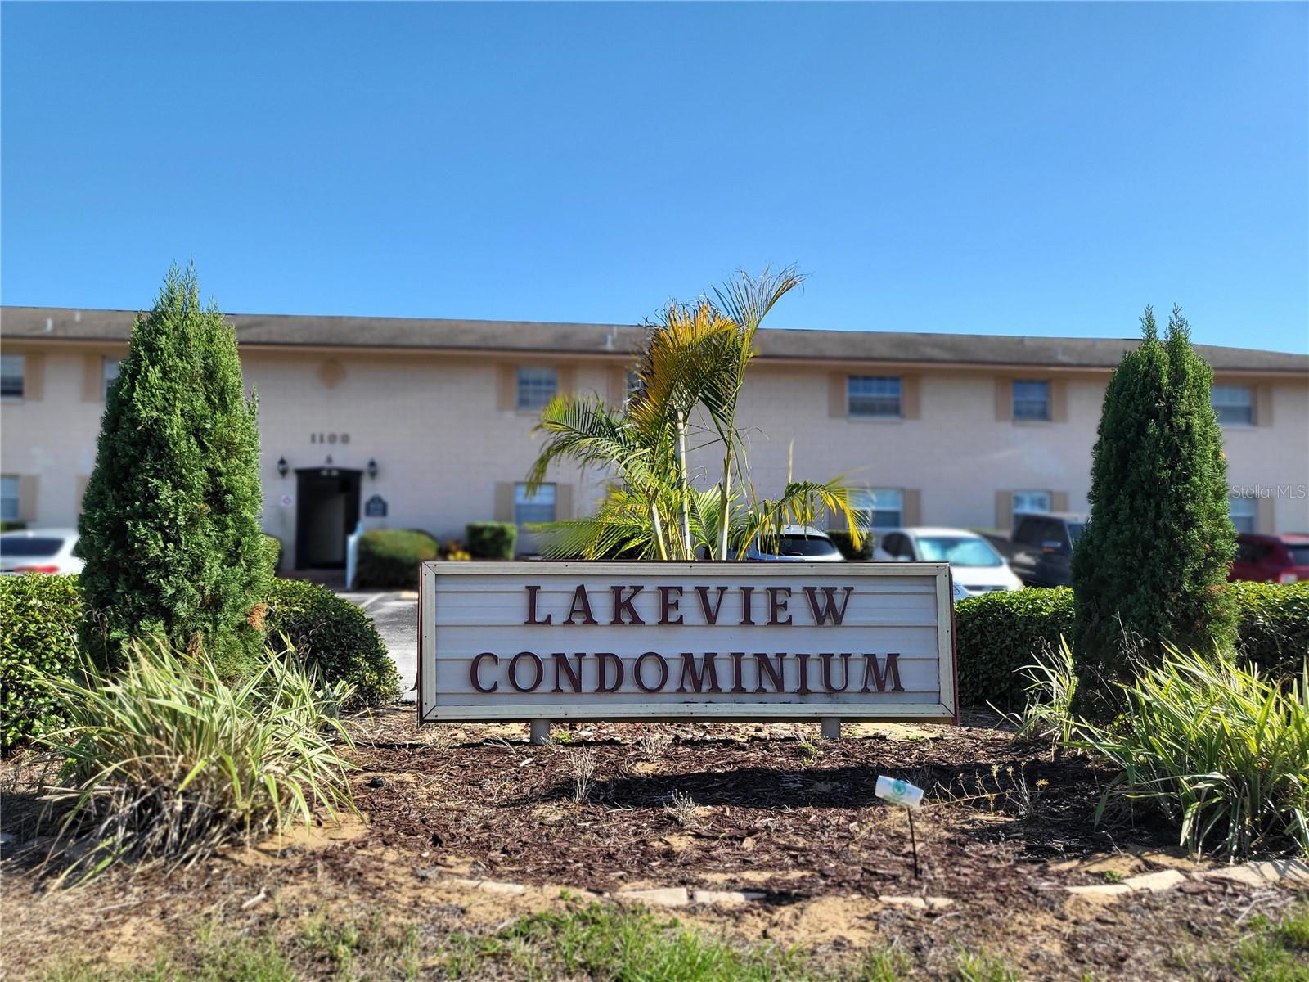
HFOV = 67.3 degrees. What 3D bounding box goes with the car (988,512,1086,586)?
[{"bbox_3d":[7.950,1.326,18.200,2.000,1.900,5.700,1,-3,-4],"label":"car"}]

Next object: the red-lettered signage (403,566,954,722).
[{"bbox_3d":[0.195,0.860,5.610,3.020,0.920,0.240,1,-3,-3],"label":"red-lettered signage"}]

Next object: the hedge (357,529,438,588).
[{"bbox_3d":[-5.075,1.391,19.400,1.550,1.200,1.400,1,-3,-4],"label":"hedge"}]

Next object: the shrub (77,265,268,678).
[{"bbox_3d":[-2.771,0.044,5.650,1.100,2.620,1.080,1,-3,-3],"label":"shrub"}]

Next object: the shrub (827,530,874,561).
[{"bbox_3d":[4.268,1.396,22.000,1.250,1.000,1.050,1,-3,-4],"label":"shrub"}]

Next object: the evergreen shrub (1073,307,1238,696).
[{"bbox_3d":[3.106,0.152,6.100,1.030,2.580,1.000,1,-3,-3],"label":"evergreen shrub"}]

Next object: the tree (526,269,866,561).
[{"bbox_3d":[0.274,-0.013,6.500,2.250,2.980,2.000,1,-3,-3],"label":"tree"}]

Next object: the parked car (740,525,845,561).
[{"bbox_3d":[2.200,1.424,18.500,1.820,1.600,4.500,1,-3,-4],"label":"parked car"}]

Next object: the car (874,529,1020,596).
[{"bbox_3d":[5.300,1.489,18.700,1.800,1.560,4.450,1,-3,-4],"label":"car"}]

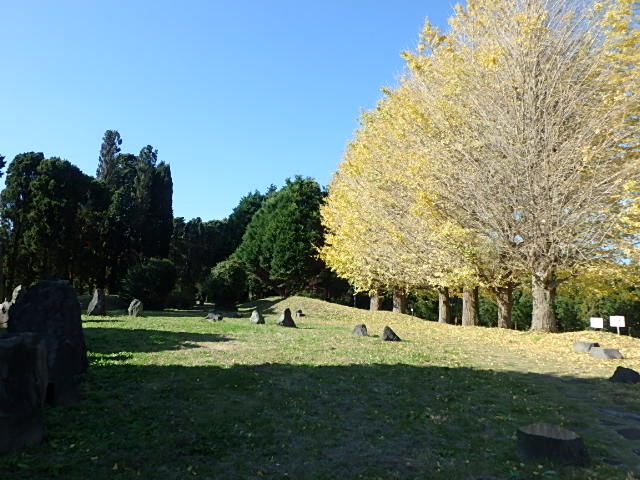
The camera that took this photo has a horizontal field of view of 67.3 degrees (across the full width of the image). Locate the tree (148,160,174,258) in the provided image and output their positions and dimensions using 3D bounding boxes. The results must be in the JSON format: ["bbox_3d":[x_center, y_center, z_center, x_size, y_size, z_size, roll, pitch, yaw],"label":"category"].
[{"bbox_3d":[-11.713,-0.687,35.197,1.977,10.160,2.000,0,-5,0],"label":"tree"}]

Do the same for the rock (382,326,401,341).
[{"bbox_3d":[2.007,2.606,13.420,0.496,0.405,0.397,-1,-6,8],"label":"rock"}]

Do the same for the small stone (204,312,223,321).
[{"bbox_3d":[-4.808,3.471,21.721,0.882,0.359,0.617,1,-6,-12],"label":"small stone"}]

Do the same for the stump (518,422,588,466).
[{"bbox_3d":[2.060,1.798,4.256,0.610,0.208,0.570,0,-5,0],"label":"stump"}]

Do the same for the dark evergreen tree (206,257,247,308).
[{"bbox_3d":[-5.327,2.471,27.389,2.279,3.064,2.300,0,-5,0],"label":"dark evergreen tree"}]

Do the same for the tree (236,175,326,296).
[{"bbox_3d":[-2.933,-0.240,36.162,6.995,9.218,6.800,0,-5,0],"label":"tree"}]

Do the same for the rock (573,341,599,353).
[{"bbox_3d":[5.957,2.394,10.758,0.508,0.208,0.407,-3,-6,28],"label":"rock"}]

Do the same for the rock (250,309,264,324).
[{"bbox_3d":[-2.560,3.186,19.848,0.581,0.561,0.494,1,-6,-7],"label":"rock"}]

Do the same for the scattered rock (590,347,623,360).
[{"bbox_3d":[5.915,2.326,9.937,0.621,0.225,0.466,-3,-6,30],"label":"scattered rock"}]

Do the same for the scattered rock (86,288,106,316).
[{"bbox_3d":[-11.697,3.286,25.262,0.903,1.415,0.677,3,-6,-25],"label":"scattered rock"}]

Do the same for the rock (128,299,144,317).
[{"bbox_3d":[-8.235,3.031,21.573,0.718,0.805,0.500,0,-5,0],"label":"rock"}]

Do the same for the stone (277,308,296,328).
[{"bbox_3d":[-1.103,2.631,16.185,0.690,0.643,0.500,0,-5,0],"label":"stone"}]

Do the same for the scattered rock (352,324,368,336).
[{"bbox_3d":[1.235,2.754,14.655,0.470,0.351,0.376,0,-6,5],"label":"scattered rock"}]

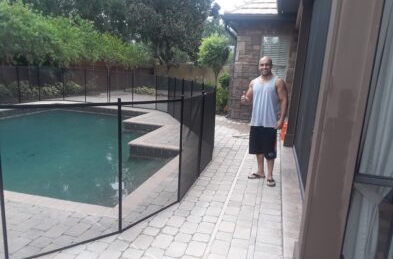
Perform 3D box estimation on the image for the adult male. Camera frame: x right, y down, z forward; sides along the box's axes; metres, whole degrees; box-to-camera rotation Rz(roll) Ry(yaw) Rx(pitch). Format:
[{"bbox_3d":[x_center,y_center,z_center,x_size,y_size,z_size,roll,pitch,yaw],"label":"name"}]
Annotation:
[{"bbox_3d":[0.963,-0.121,4.433,0.620,1.750,0.420,7,11,18],"label":"adult male"}]

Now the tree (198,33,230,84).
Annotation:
[{"bbox_3d":[0.689,-2.142,11.936,1.200,2.881,1.200,5,11,11],"label":"tree"}]

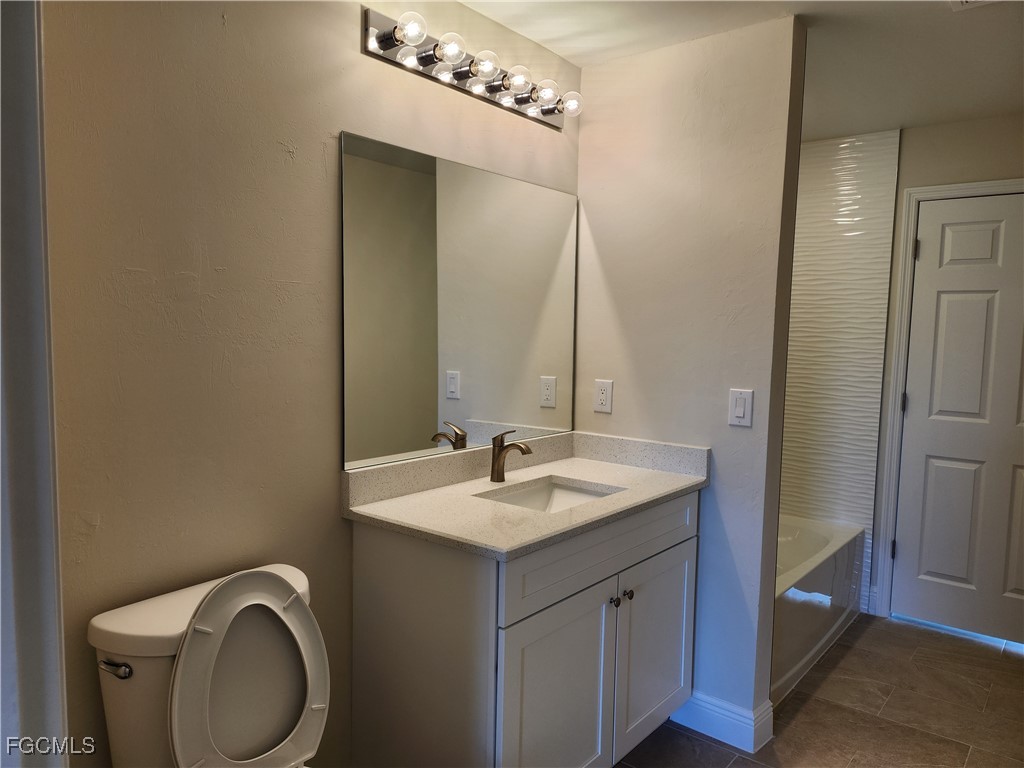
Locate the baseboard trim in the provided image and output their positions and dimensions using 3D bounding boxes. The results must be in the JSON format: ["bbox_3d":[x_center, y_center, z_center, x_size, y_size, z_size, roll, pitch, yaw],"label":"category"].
[{"bbox_3d":[0.740,1.152,2.515,0.315,0.145,0.148,5,6,40],"label":"baseboard trim"}]

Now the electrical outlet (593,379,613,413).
[{"bbox_3d":[0.345,0.050,2.690,0.078,0.127,0.008,5,6,40],"label":"electrical outlet"}]

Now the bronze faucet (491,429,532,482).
[{"bbox_3d":[-0.005,0.238,2.311,0.171,0.173,0.052,5,6,40],"label":"bronze faucet"}]

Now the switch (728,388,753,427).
[{"bbox_3d":[0.756,0.081,2.348,0.077,0.124,0.010,5,6,40],"label":"switch"}]

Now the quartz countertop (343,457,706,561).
[{"bbox_3d":[0.108,0.349,2.207,0.562,0.026,1.085,5,6,40],"label":"quartz countertop"}]

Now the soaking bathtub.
[{"bbox_3d":[1.023,0.944,3.267,0.757,0.440,1.429,5,6,40],"label":"soaking bathtub"}]

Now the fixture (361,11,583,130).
[{"bbox_3d":[-0.049,-0.958,2.192,0.155,0.125,0.915,5,6,40],"label":"fixture"}]

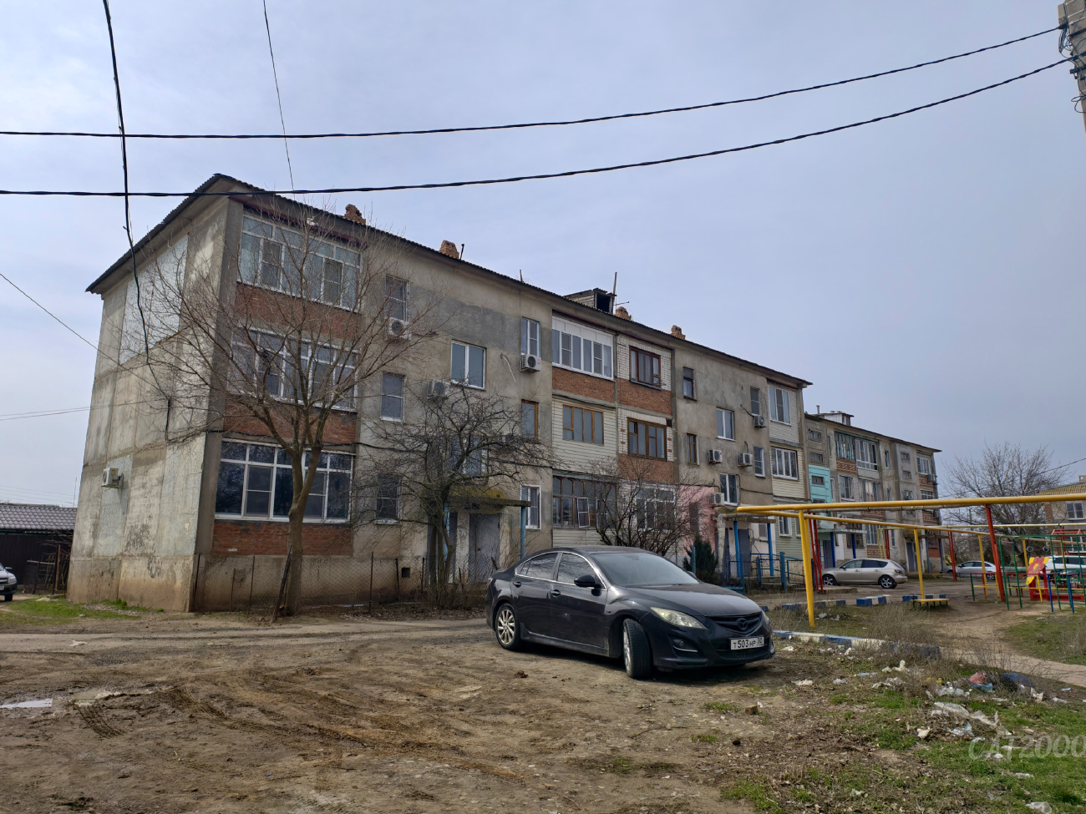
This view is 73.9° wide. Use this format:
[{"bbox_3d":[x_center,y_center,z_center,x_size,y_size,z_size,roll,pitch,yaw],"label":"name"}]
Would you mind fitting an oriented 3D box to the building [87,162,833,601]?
[{"bbox_3d":[-0.391,2.289,32.974,11.430,11.550,33.990,-11,-16,43],"label":"building"}]

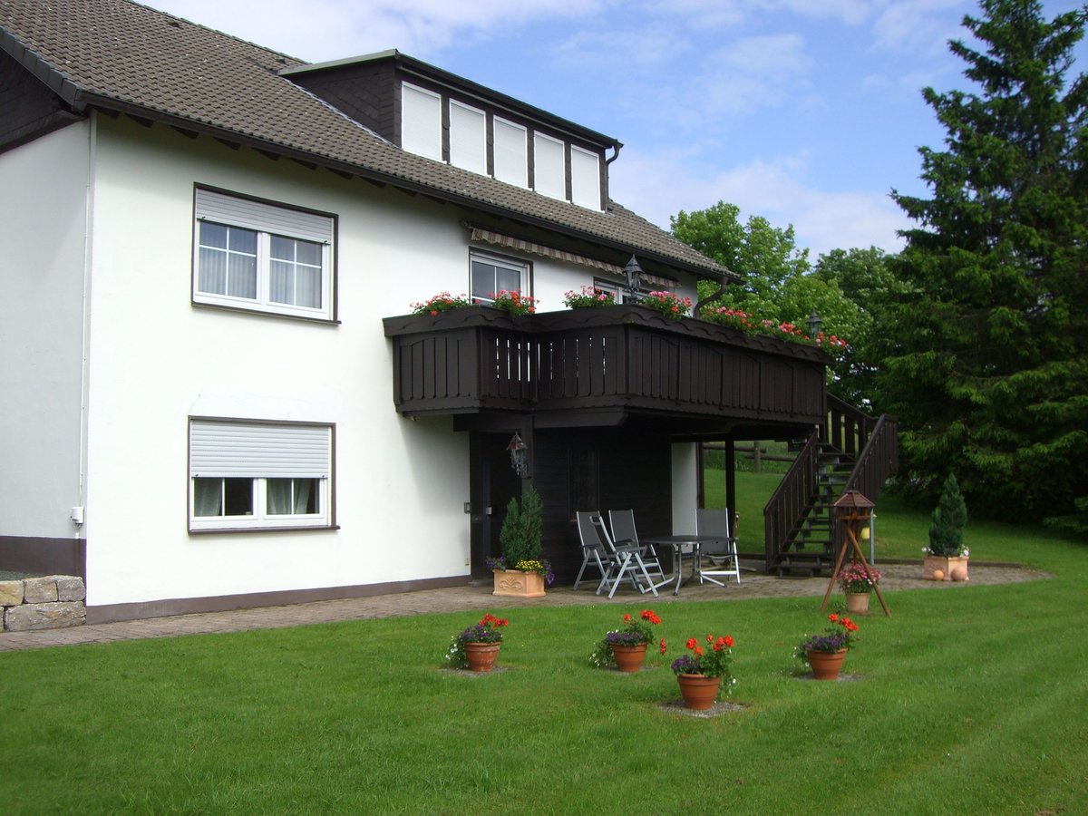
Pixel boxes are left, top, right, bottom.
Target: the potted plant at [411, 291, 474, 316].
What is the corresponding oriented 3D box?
[{"bbox_3d":[-1.379,-1.399,16.061,0.880,0.330,0.300,-3,-5,37],"label":"potted plant"}]

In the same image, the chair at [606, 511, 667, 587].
[{"bbox_3d":[1.376,2.094,17.728,0.580,1.110,0.720,4,-6,-43],"label":"chair"}]

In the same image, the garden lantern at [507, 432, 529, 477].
[{"bbox_3d":[-0.335,0.623,16.082,0.240,0.600,0.280,-3,-5,37],"label":"garden lantern"}]

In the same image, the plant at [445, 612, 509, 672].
[{"bbox_3d":[-0.593,2.035,10.455,0.520,0.500,0.460,-1,-5,0],"label":"plant"}]

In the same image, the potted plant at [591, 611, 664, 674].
[{"bbox_3d":[0.712,2.002,10.314,0.600,0.520,0.480,-1,-5,0],"label":"potted plant"}]

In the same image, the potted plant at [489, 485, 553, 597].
[{"bbox_3d":[-0.335,1.806,16.353,0.730,1.500,0.560,-4,-6,37],"label":"potted plant"}]

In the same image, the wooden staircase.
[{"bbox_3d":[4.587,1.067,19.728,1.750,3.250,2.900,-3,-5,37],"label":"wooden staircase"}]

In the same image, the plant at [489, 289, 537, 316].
[{"bbox_3d":[-0.419,-1.424,16.195,0.300,0.340,0.750,-3,-5,37],"label":"plant"}]

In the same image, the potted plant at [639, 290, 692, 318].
[{"bbox_3d":[1.671,-1.433,16.487,0.330,0.360,0.957,-4,-6,40],"label":"potted plant"}]

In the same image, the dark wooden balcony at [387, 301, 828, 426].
[{"bbox_3d":[1.331,-0.431,18.167,3.220,1.420,7.250,-3,-5,37],"label":"dark wooden balcony"}]

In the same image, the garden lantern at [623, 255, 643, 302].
[{"bbox_3d":[1.179,-1.715,15.850,0.240,0.630,0.240,-4,-6,40],"label":"garden lantern"}]

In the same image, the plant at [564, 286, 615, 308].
[{"bbox_3d":[0.597,-1.470,15.894,0.680,0.320,0.300,-3,-5,37],"label":"plant"}]

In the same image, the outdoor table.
[{"bbox_3d":[1.969,2.215,16.853,0.950,0.720,1.680,-3,-5,32],"label":"outdoor table"}]

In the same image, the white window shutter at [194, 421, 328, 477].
[{"bbox_3d":[-3.430,0.532,14.656,0.050,0.670,2.100,-3,-5,37],"label":"white window shutter"}]

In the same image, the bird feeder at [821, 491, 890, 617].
[{"bbox_3d":[3.574,1.648,13.810,0.800,1.420,0.740,-1,-4,14],"label":"bird feeder"}]

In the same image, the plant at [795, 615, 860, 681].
[{"bbox_3d":[2.315,1.940,9.792,0.500,0.530,0.460,-2,-5,14],"label":"plant"}]

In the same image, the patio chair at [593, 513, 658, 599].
[{"bbox_3d":[1.058,1.972,15.819,0.740,1.060,0.600,0,-5,-12],"label":"patio chair"}]

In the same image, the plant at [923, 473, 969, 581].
[{"bbox_3d":[6.192,1.842,18.480,0.530,1.620,0.530,2,-5,-34],"label":"plant"}]

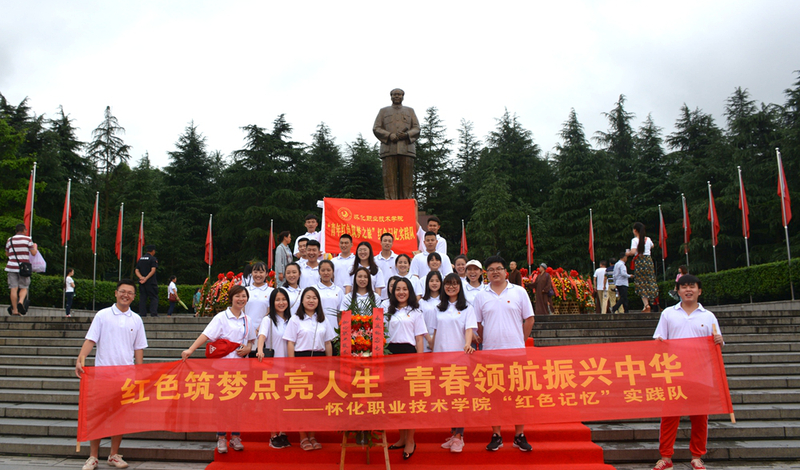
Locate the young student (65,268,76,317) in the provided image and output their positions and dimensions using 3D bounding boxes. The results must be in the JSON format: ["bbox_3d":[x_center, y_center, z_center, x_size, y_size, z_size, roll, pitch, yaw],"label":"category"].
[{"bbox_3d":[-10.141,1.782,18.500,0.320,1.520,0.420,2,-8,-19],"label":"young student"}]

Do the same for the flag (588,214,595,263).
[{"bbox_3d":[7.785,0.142,24.400,0.270,2.000,0.300,-1,-7,0],"label":"flag"}]

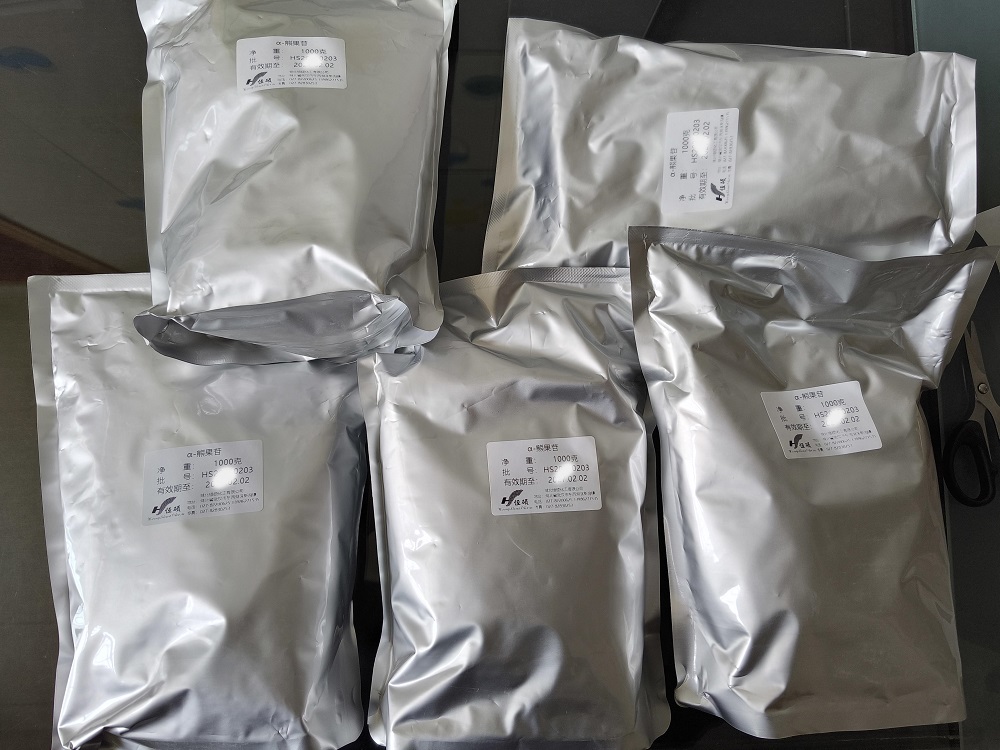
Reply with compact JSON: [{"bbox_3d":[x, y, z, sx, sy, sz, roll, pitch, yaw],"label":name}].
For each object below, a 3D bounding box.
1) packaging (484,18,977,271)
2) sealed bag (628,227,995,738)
[{"bbox_3d":[0.147,-0.124,0.415,0.300,0.055,0.180,3,88,0],"label":"packaging"},{"bbox_3d":[0.185,0.069,0.405,0.195,0.060,0.308,-5,95,0],"label":"sealed bag"}]

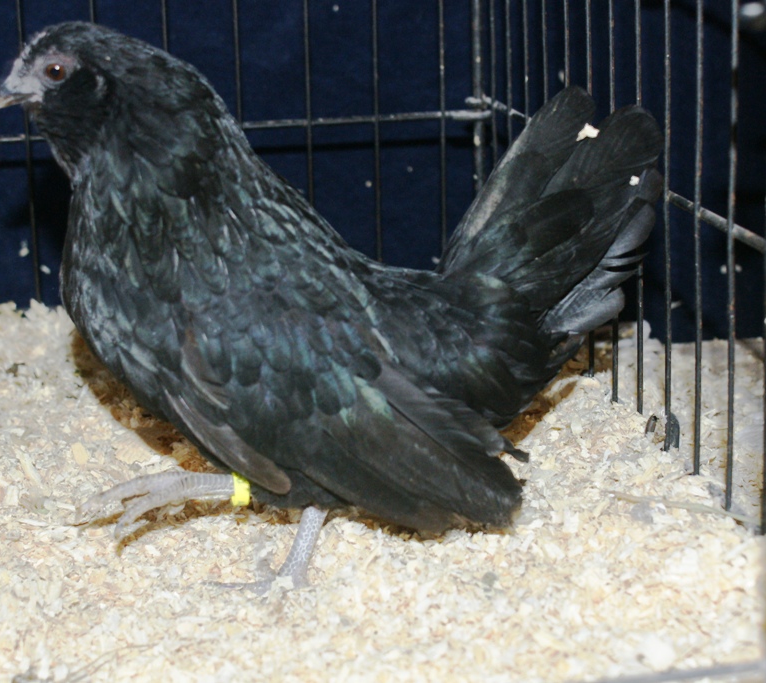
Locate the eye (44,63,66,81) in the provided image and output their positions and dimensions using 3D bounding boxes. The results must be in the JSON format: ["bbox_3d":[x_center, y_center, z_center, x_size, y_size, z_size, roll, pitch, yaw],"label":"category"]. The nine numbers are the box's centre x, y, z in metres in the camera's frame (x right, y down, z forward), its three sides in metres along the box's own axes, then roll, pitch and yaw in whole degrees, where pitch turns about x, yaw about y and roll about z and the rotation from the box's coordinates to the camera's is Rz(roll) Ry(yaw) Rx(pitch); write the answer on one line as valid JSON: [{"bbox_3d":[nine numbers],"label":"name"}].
[{"bbox_3d":[-0.132,-0.108,0.764,0.008,0.007,0.005,1,14,12],"label":"eye"}]

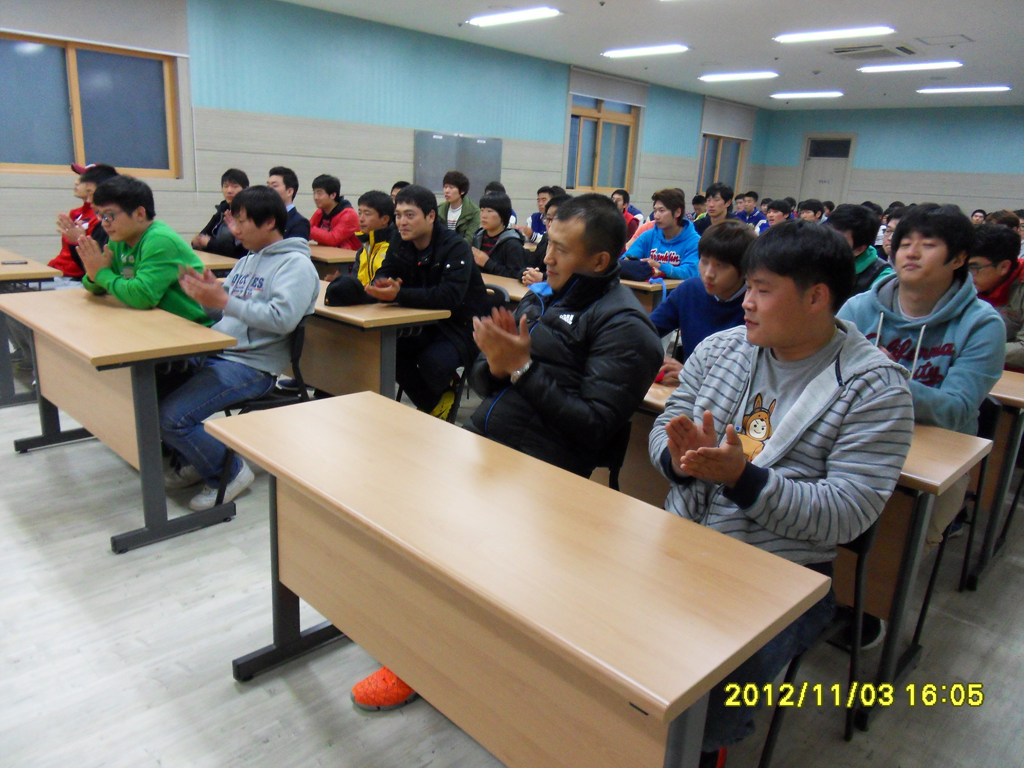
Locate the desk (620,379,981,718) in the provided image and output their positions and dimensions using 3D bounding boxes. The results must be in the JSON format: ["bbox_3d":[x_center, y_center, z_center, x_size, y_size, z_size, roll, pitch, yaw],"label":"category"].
[{"bbox_3d":[0.615,0.390,2.259,1.307,0.720,0.480,18,22,41],"label":"desk"}]

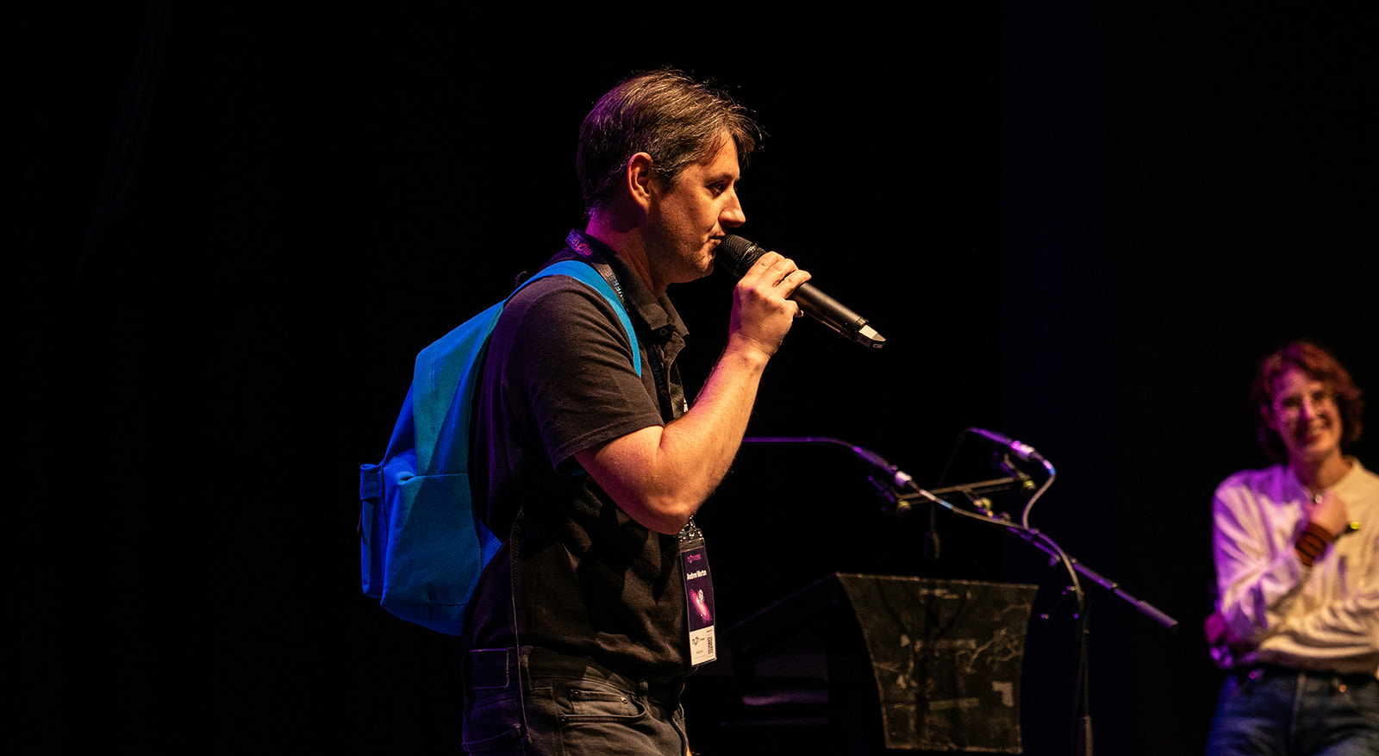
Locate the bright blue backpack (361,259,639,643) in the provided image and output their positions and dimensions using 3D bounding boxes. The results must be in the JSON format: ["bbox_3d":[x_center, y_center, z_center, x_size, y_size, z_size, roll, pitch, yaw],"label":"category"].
[{"bbox_3d":[-0.245,0.088,9.950,0.310,0.455,0.300,4,-1,9],"label":"bright blue backpack"}]

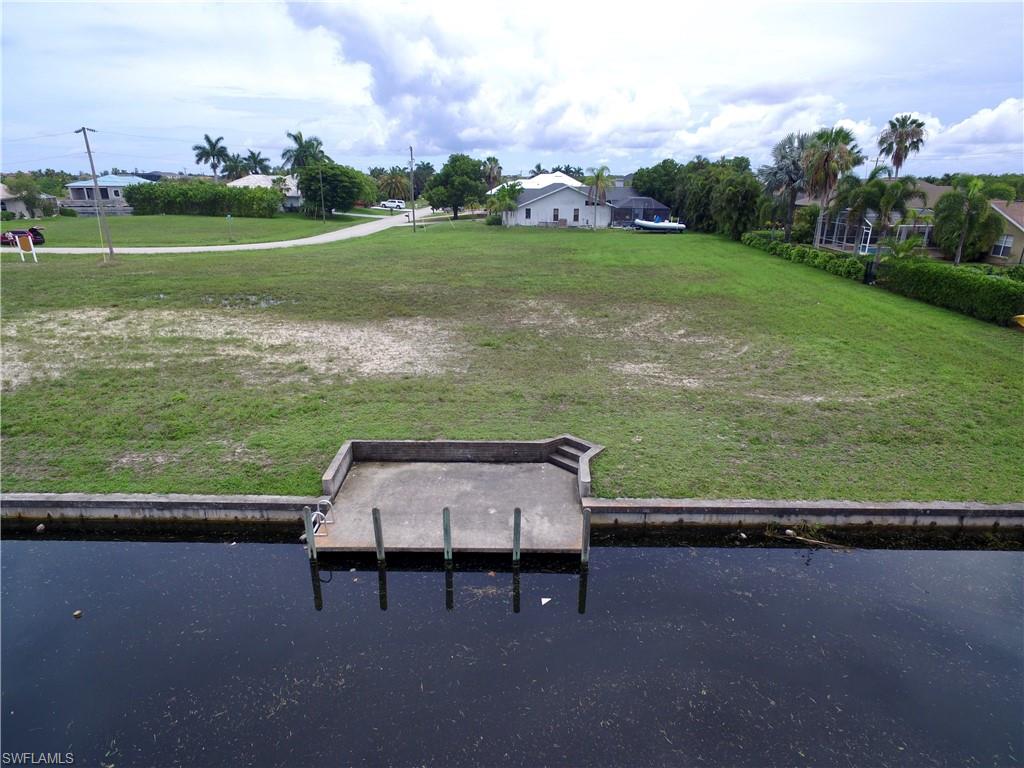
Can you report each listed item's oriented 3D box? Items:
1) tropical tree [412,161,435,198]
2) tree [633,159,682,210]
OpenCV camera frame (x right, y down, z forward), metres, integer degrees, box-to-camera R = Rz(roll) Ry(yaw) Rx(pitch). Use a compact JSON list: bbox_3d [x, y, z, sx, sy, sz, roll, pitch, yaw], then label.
[{"bbox_3d":[-22.560,-52.060,153.410,6.190,11.050,6.190,0,19,0],"label":"tropical tree"},{"bbox_3d":[21.170,-27.730,85.640,7.750,9.180,7.750,0,19,0],"label":"tree"}]

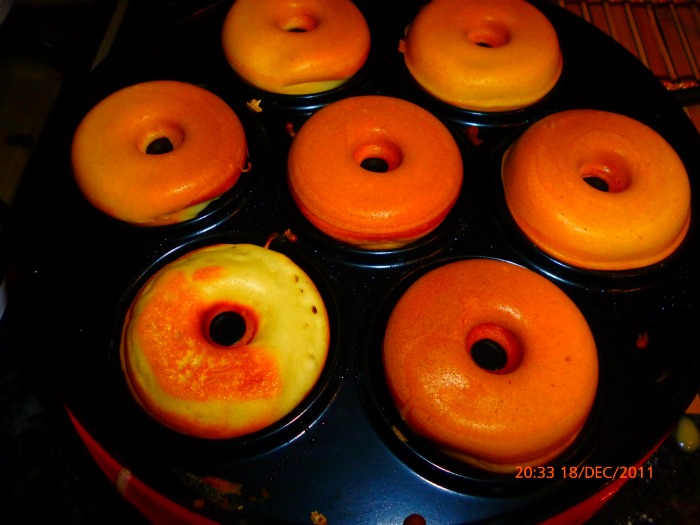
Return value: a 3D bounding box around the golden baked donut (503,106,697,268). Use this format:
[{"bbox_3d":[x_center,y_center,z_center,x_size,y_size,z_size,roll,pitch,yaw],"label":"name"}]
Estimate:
[{"bbox_3d":[0.099,-0.030,0.230,0.073,0.028,0.073,1,60,-1],"label":"golden baked donut"}]

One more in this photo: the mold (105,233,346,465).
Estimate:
[{"bbox_3d":[-0.043,0.030,0.208,0.086,0.019,0.086,1,60,-1],"label":"mold"}]

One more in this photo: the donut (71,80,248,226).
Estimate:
[{"bbox_3d":[-0.081,-0.048,0.243,0.073,0.028,0.073,1,60,-1],"label":"donut"}]

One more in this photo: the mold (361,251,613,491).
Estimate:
[{"bbox_3d":[0.046,0.040,0.204,0.086,0.019,0.086,1,60,-1],"label":"mold"}]

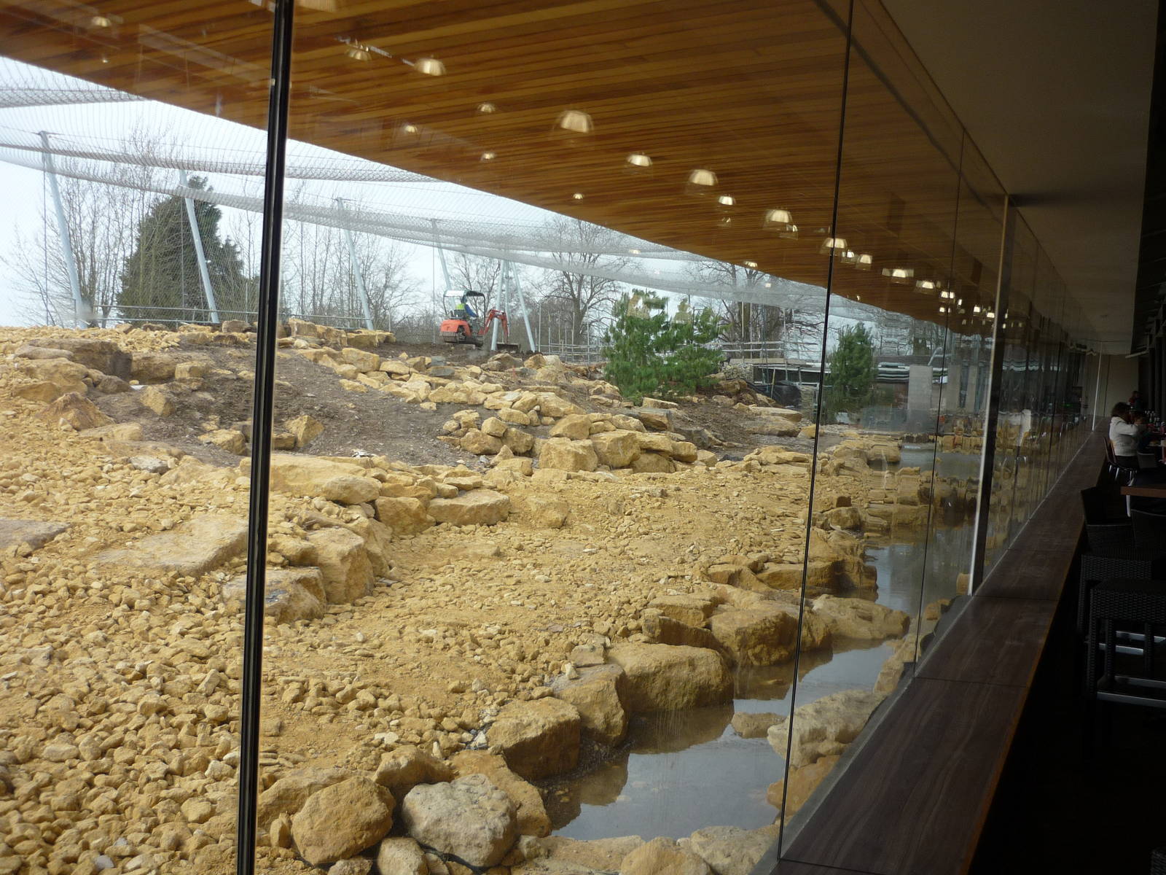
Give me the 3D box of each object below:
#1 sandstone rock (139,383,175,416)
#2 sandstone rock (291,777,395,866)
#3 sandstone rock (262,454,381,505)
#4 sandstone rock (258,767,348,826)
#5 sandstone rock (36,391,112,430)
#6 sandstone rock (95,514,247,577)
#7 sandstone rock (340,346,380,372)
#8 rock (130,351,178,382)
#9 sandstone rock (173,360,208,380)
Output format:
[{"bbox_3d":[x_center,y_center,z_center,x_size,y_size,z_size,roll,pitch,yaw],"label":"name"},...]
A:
[{"bbox_3d":[-4.827,-0.429,12.600,0.410,0.340,0.340,2,5,-21],"label":"sandstone rock"},{"bbox_3d":[-0.831,1.327,3.850,0.340,0.260,0.280,3,4,-11],"label":"sandstone rock"},{"bbox_3d":[-2.146,0.328,8.800,1.020,0.380,0.700,3,5,-14],"label":"sandstone rock"},{"bbox_3d":[-1.015,1.329,4.080,0.380,0.200,0.270,3,5,-13],"label":"sandstone rock"},{"bbox_3d":[-5.483,-0.290,12.000,0.800,0.380,0.600,2,5,-25],"label":"sandstone rock"},{"bbox_3d":[-2.641,0.699,7.200,0.720,0.200,1.100,4,4,0],"label":"sandstone rock"},{"bbox_3d":[-3.907,-1.366,19.500,0.680,0.420,0.520,3,4,-12],"label":"sandstone rock"},{"bbox_3d":[-6.233,-1.029,16.200,0.700,0.430,0.500,2,5,-21],"label":"rock"},{"bbox_3d":[-5.709,-0.982,16.200,0.510,0.270,0.400,2,5,-20],"label":"sandstone rock"}]

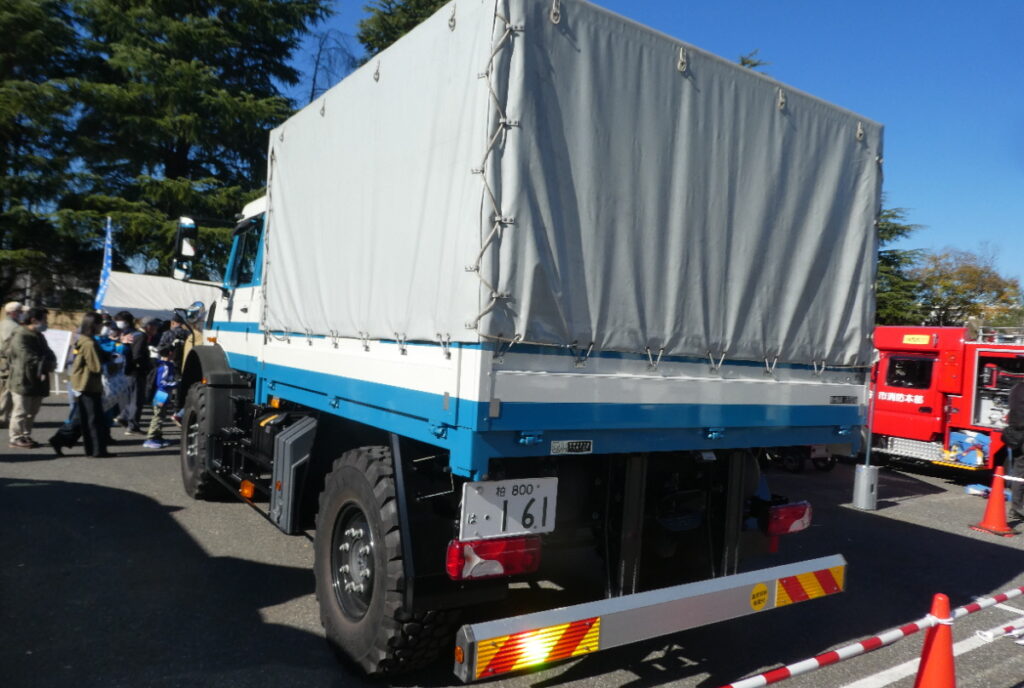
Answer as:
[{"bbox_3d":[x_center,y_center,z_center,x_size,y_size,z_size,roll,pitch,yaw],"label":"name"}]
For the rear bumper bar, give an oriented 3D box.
[{"bbox_3d":[0.784,1.149,3.150,2.312,0.188,0.084,4,0,-34],"label":"rear bumper bar"}]

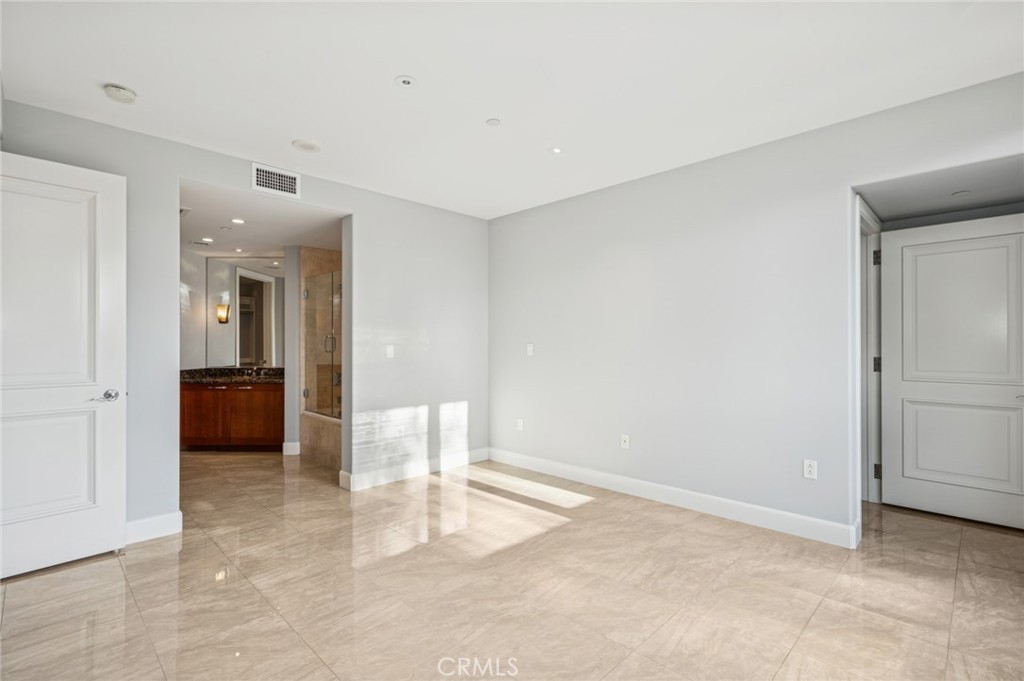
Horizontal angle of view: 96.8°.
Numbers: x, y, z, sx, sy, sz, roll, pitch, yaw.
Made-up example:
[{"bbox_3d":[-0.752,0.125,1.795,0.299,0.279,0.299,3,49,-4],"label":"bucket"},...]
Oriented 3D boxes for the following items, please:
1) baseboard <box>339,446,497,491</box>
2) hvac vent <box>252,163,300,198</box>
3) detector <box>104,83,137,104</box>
[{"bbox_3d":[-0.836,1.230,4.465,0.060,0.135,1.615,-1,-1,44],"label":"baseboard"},{"bbox_3d":[-1.803,-1.223,3.490,0.030,0.199,0.344,-1,-1,44],"label":"hvac vent"},{"bbox_3d":[-2.107,-1.323,2.448,0.135,0.042,0.135,-1,-1,44],"label":"detector"}]

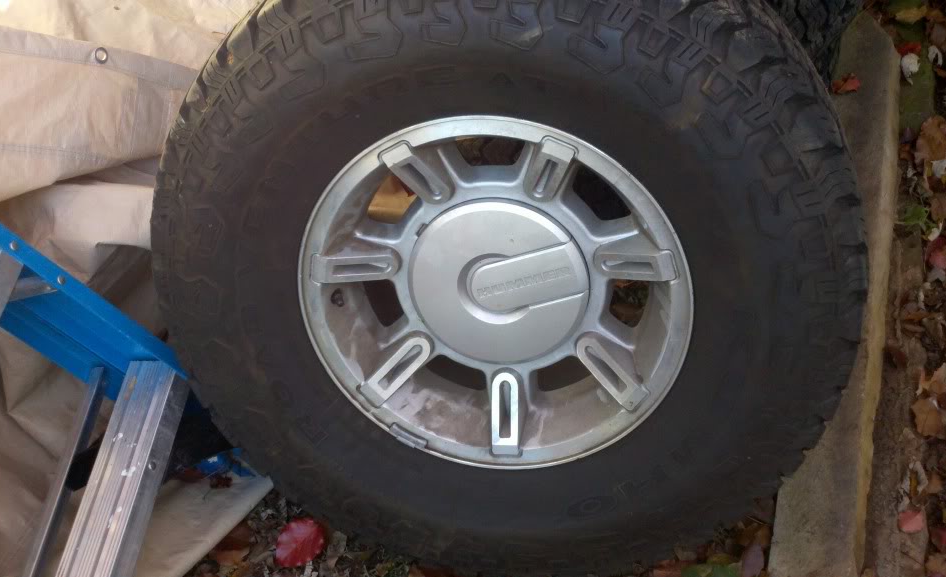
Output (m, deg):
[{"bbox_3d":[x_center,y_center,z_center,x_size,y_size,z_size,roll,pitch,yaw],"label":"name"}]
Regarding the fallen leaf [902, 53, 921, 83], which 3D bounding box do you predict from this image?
[{"bbox_3d":[0.978,-0.491,2.303,0.045,0.025,0.080,12,49,10],"label":"fallen leaf"}]

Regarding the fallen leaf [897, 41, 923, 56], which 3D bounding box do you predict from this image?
[{"bbox_3d":[0.875,-0.480,2.062,0.045,0.012,0.055,6,52,16],"label":"fallen leaf"}]

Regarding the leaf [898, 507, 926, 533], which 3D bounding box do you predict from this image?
[{"bbox_3d":[0.661,0.352,1.550,0.043,0.008,0.036,-2,48,-2],"label":"leaf"}]

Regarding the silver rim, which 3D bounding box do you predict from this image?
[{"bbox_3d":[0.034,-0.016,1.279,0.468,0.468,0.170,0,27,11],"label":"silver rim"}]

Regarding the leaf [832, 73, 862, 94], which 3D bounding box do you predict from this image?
[{"bbox_3d":[0.816,-0.450,2.266,0.077,0.015,0.065,-9,49,-8],"label":"leaf"}]

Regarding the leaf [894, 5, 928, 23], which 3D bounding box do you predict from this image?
[{"bbox_3d":[0.908,-0.568,2.127,0.071,0.015,0.040,-15,50,-1],"label":"leaf"}]

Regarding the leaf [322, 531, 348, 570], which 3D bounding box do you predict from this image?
[{"bbox_3d":[-0.211,0.395,1.563,0.030,0.012,0.061,1,51,12],"label":"leaf"}]

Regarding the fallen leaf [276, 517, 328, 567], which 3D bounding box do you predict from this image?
[{"bbox_3d":[-0.262,0.383,1.556,0.065,0.012,0.083,12,49,11],"label":"fallen leaf"}]

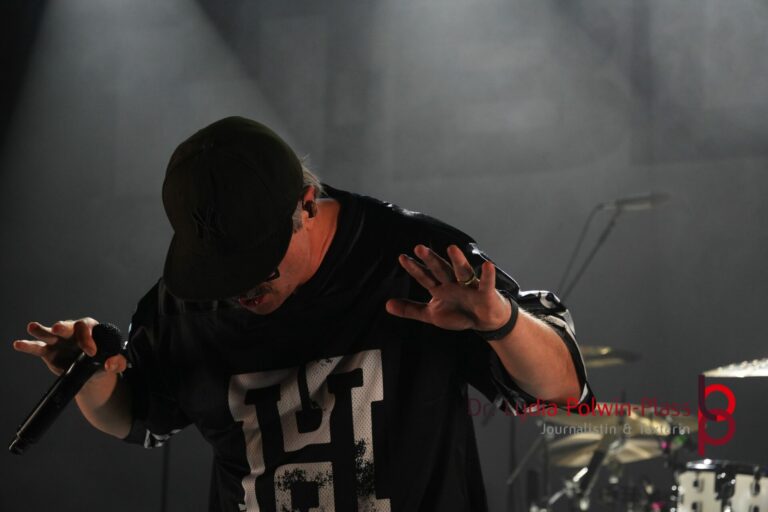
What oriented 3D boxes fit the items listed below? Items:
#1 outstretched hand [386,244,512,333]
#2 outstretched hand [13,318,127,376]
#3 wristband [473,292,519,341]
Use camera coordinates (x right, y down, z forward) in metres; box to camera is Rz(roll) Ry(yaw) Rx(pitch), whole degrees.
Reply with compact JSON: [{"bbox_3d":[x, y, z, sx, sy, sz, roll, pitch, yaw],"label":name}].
[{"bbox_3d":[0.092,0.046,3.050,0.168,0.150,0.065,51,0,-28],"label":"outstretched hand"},{"bbox_3d":[-0.447,0.130,3.130,0.135,0.080,0.145,-22,-33,18],"label":"outstretched hand"},{"bbox_3d":[0.155,0.084,3.090,0.056,0.070,0.018,43,0,40],"label":"wristband"}]

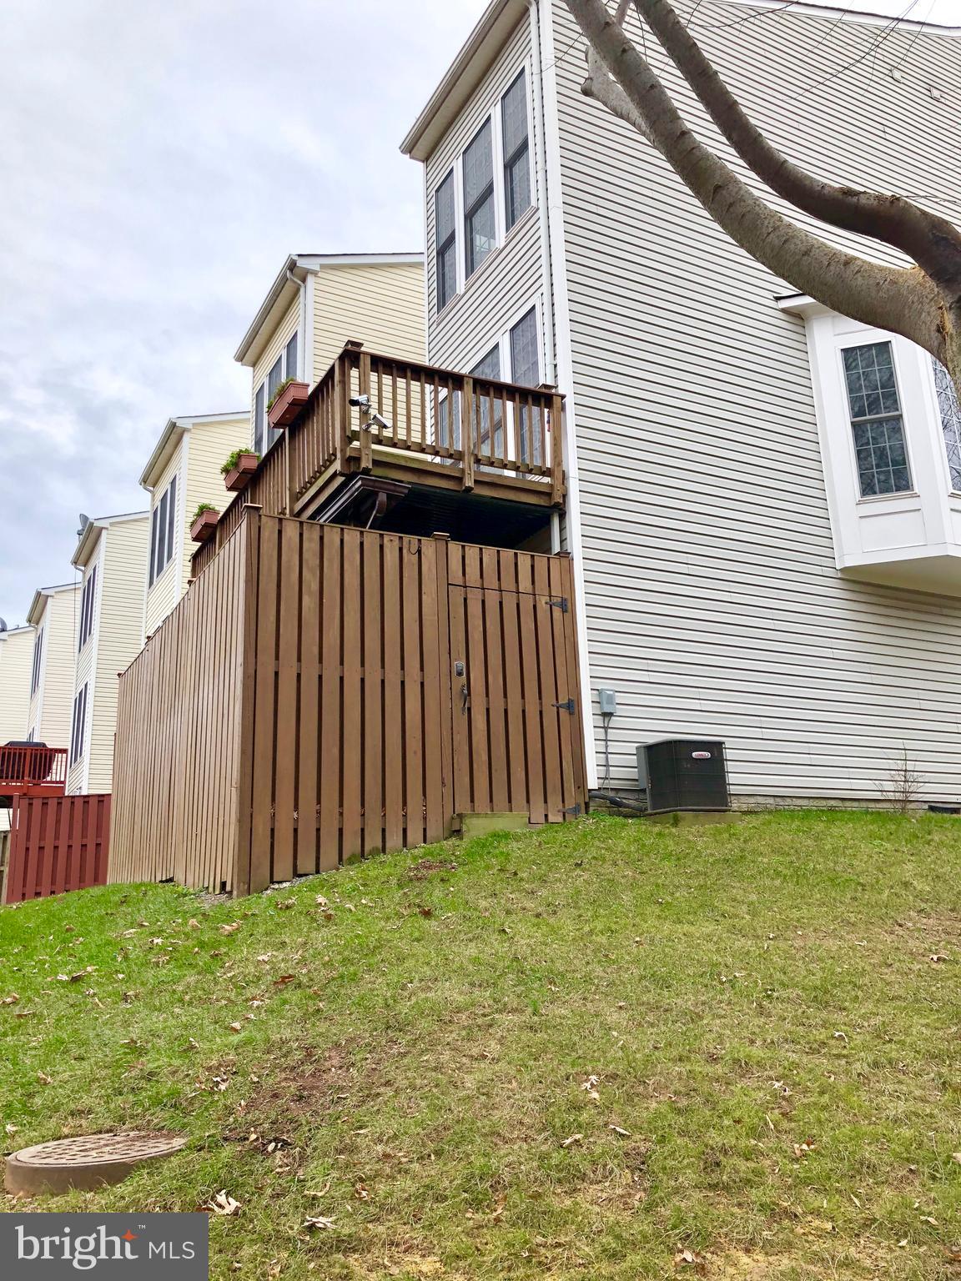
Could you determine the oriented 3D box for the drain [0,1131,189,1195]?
[{"bbox_3d":[-1.485,2.065,4.046,0.666,0.150,0.666,6,-17,-27],"label":"drain"}]

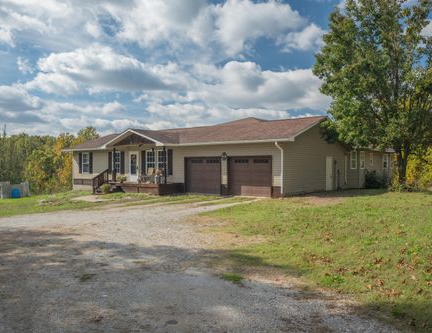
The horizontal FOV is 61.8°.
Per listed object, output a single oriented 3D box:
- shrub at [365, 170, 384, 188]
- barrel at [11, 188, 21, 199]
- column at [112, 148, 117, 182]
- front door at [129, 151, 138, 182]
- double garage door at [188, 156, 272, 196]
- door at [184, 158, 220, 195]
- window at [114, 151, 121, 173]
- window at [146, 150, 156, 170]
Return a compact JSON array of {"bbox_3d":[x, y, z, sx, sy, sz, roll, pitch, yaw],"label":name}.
[{"bbox_3d":[11.701,0.973,26.600,1.350,1.320,1.350,0,0,36],"label":"shrub"},{"bbox_3d":[-12.355,1.668,22.300,0.580,0.620,0.580,0,0,0],"label":"barrel"},{"bbox_3d":[-6.700,-0.066,23.900,0.150,2.250,0.150,0,0,36],"label":"column"},{"bbox_3d":[-5.543,0.020,24.386,0.940,2.020,0.120,0,0,36],"label":"front door"},{"bbox_3d":[0.491,0.547,20.032,5.880,2.180,0.160,0,0,36],"label":"double garage door"},{"bbox_3d":[-0.806,0.546,20.981,2.600,2.150,0.140,0,0,36],"label":"door"},{"bbox_3d":[-7.001,-0.296,25.453,0.900,1.480,0.120,0,0,36],"label":"window"},{"bbox_3d":[-4.183,-0.292,23.391,0.920,1.420,0.120,0,0,36],"label":"window"}]

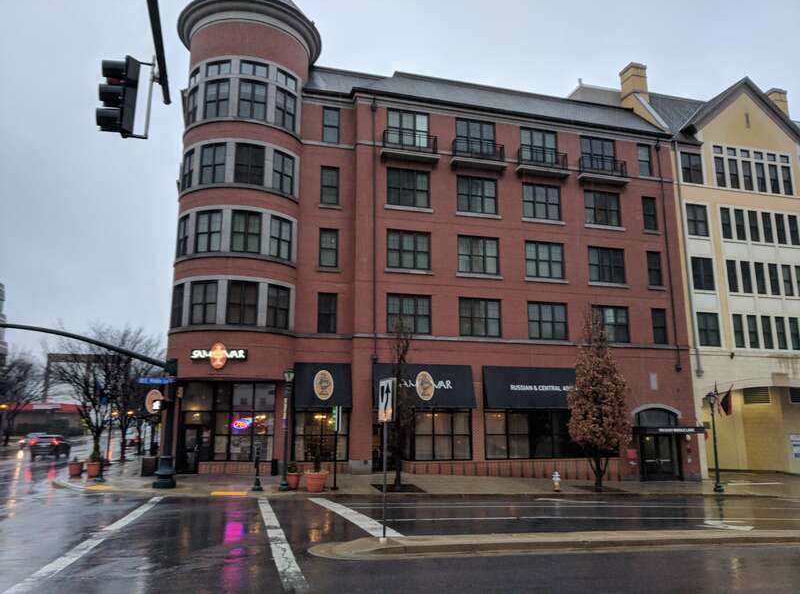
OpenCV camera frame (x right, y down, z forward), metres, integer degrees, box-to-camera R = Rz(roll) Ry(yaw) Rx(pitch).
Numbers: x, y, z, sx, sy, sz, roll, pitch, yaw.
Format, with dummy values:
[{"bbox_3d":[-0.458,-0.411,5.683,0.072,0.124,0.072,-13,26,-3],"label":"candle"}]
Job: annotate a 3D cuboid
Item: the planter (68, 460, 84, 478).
[{"bbox_3d":[-12.599,6.725,23.450,0.530,0.580,0.530,3,-12,-16],"label":"planter"}]

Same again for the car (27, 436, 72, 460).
[{"bbox_3d":[-25.008,10.760,43.387,1.850,1.630,4.600,3,-12,-16],"label":"car"}]

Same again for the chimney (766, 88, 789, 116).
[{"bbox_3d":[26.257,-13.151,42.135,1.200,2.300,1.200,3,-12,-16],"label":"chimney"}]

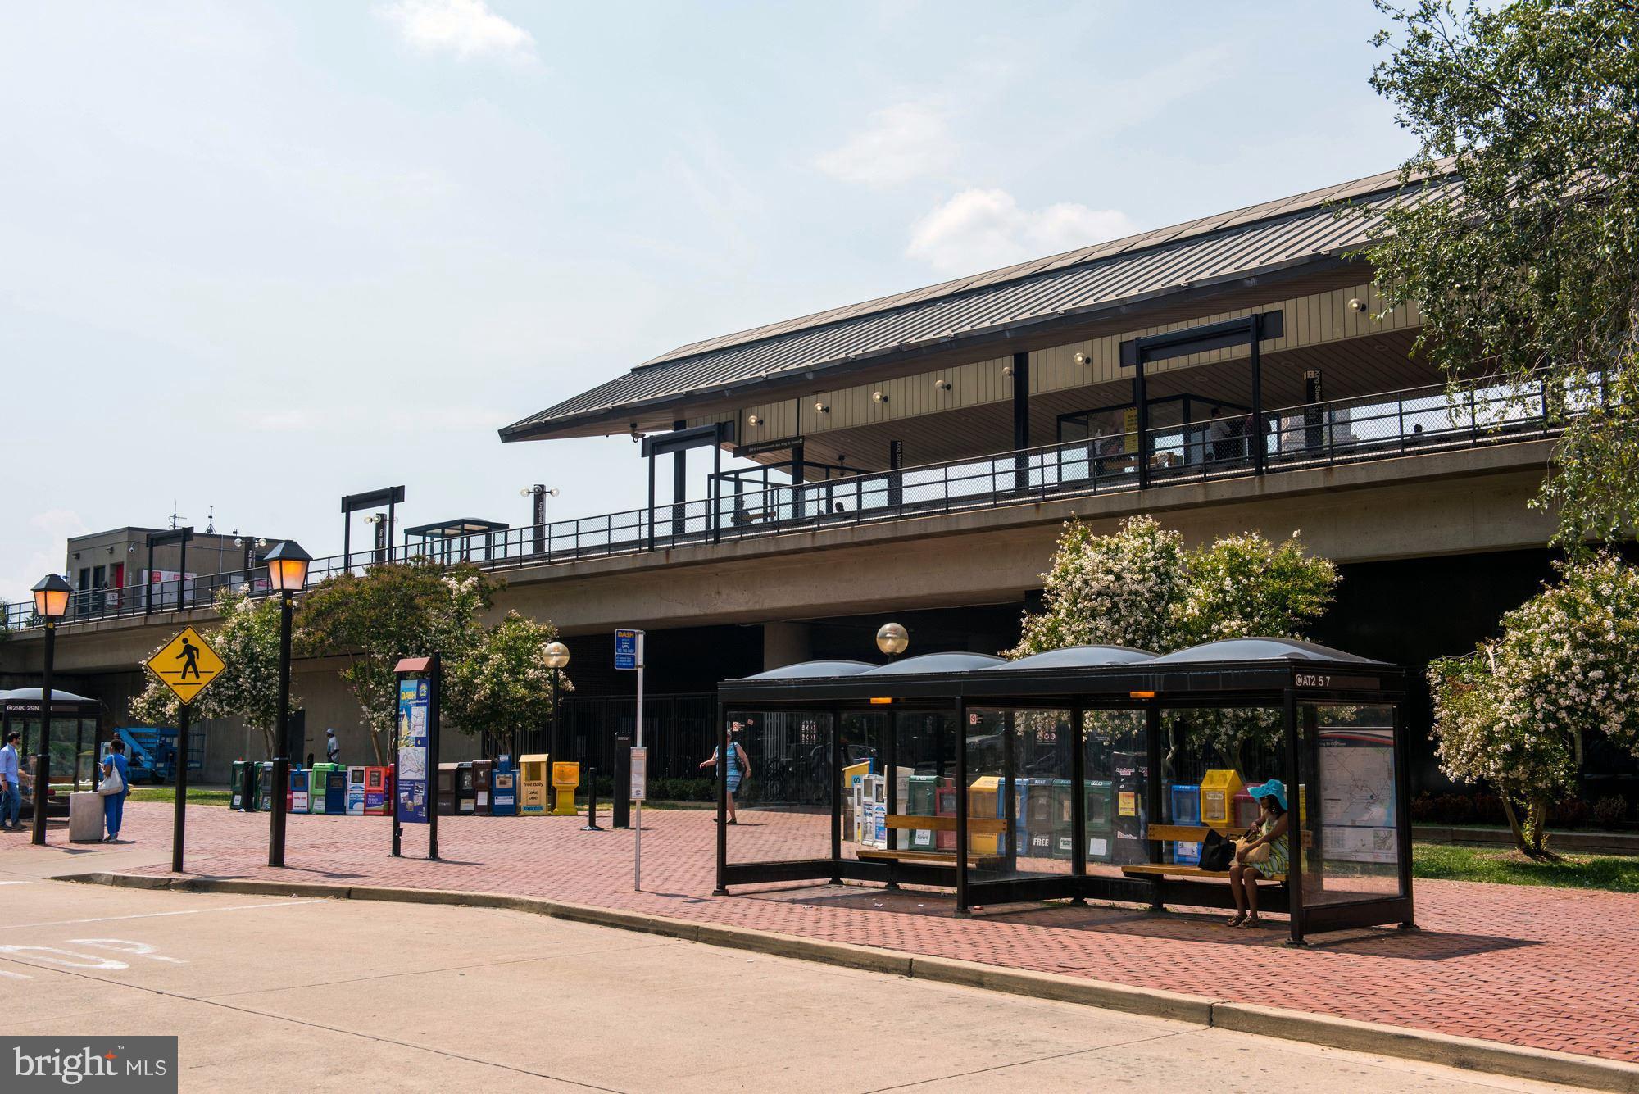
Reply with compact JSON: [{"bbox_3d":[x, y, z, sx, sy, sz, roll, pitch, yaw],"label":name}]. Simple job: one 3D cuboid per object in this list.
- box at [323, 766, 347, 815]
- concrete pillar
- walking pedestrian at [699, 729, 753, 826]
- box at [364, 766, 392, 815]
[{"bbox_3d":[-10.321,5.188,38.897,0.430,1.000,0.400,0,-6,-3],"label":"box"},{"bbox_3d":[-0.806,4.139,47.039,1.250,4.450,1.250,6,-9,-43],"label":"concrete pillar"},{"bbox_3d":[-1.728,4.219,33.564,0.700,1.710,0.600,5,-8,-40],"label":"walking pedestrian"},{"bbox_3d":[-9.484,5.225,39.106,0.440,1.040,0.400,-1,-6,11],"label":"box"}]

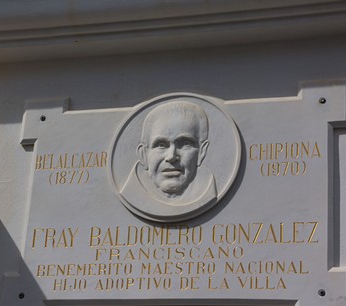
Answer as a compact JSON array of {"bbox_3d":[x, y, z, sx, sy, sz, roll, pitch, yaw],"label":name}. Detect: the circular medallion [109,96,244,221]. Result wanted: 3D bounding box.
[{"bbox_3d":[0.000,0.005,3.239,0.433,0.433,0.080,-3,-22,16],"label":"circular medallion"}]

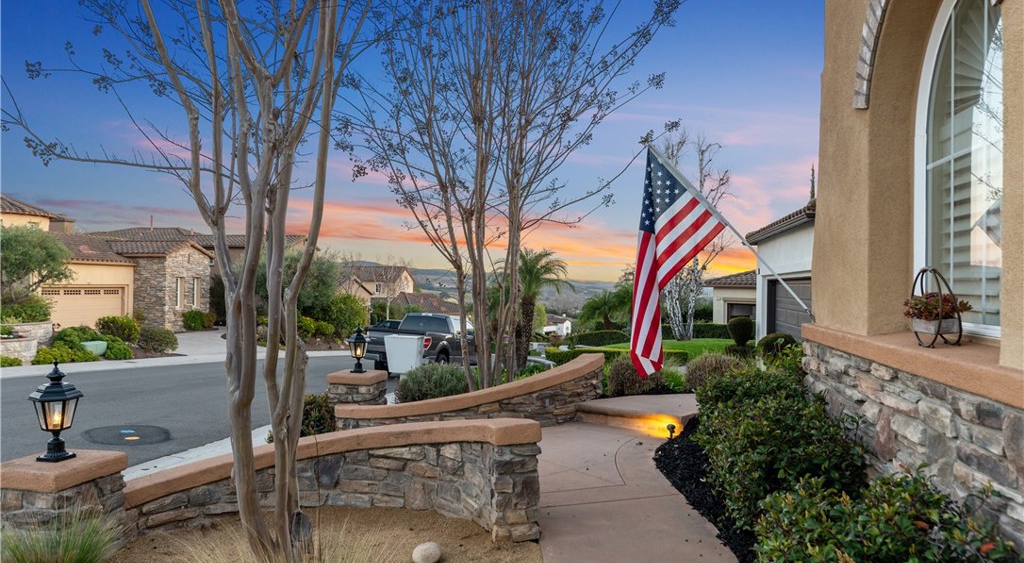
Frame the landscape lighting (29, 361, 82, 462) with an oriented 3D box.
[{"bbox_3d":[-2.430,0.692,3.640,0.250,0.535,0.250,0,0,-37],"label":"landscape lighting"}]

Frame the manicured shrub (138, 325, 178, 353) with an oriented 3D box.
[{"bbox_3d":[-12.738,2.054,24.600,1.430,1.020,1.350,0,0,0],"label":"manicured shrub"}]

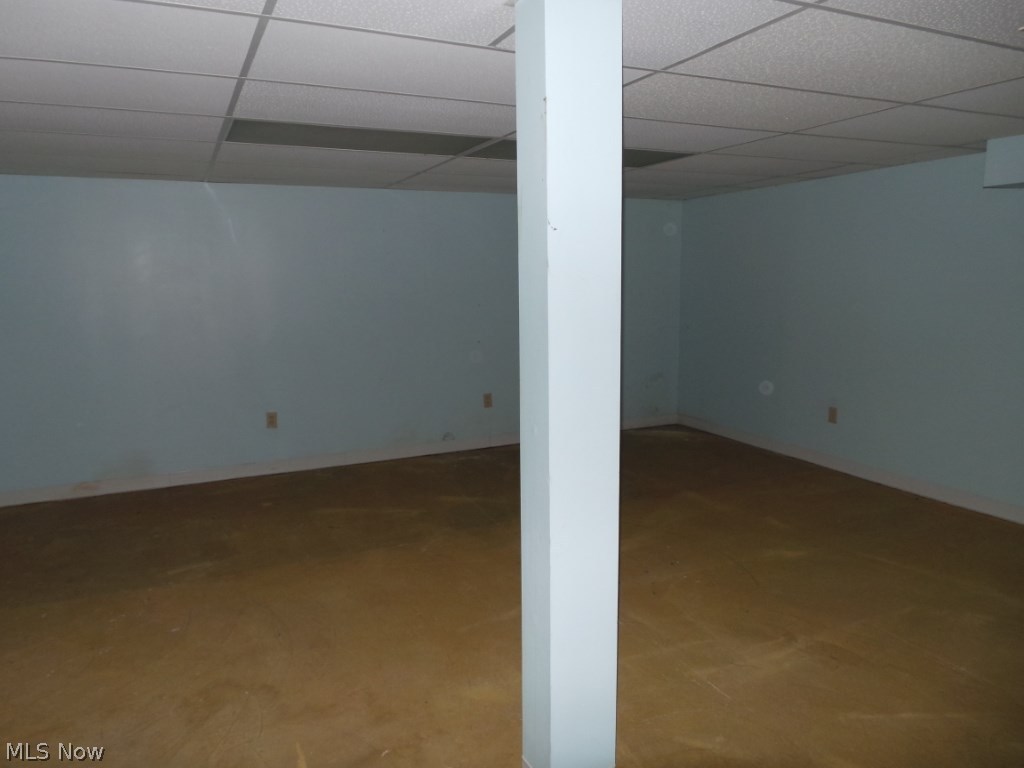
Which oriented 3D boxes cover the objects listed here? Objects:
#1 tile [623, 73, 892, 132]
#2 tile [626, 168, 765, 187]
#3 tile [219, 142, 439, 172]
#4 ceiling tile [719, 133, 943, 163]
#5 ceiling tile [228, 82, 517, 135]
[{"bbox_3d":[0.894,-1.125,2.749,1.210,0.020,0.602,-6,11,-25],"label":"tile"},{"bbox_3d":[1.190,-1.491,4.896,1.210,0.020,0.602,-6,11,-25],"label":"tile"},{"bbox_3d":[-1.002,-1.279,3.849,1.210,0.020,0.602,-6,11,-25],"label":"tile"},{"bbox_3d":[1.724,-1.317,3.813,1.210,0.020,0.602,-6,11,-25],"label":"ceiling tile"},{"bbox_3d":[-0.469,-1.105,2.767,1.210,0.020,0.602,-6,11,-25],"label":"ceiling tile"}]

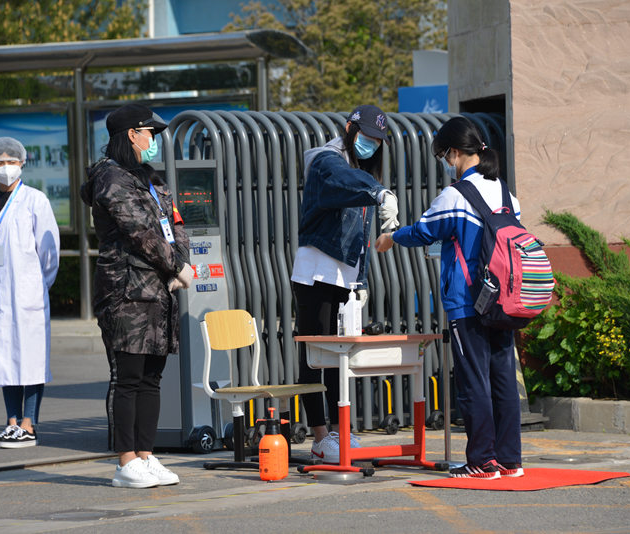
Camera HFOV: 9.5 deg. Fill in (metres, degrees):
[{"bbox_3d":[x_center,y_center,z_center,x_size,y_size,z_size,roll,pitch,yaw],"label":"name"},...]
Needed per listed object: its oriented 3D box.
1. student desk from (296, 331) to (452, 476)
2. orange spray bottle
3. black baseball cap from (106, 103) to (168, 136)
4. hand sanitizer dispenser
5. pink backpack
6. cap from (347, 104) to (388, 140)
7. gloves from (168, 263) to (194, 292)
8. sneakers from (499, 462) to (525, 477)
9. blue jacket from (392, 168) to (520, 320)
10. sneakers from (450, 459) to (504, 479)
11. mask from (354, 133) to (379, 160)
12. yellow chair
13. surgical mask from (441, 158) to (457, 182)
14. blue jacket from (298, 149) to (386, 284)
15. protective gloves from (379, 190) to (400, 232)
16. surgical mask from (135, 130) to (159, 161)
[{"bbox_3d":[0.247,0.622,17.194,0.420,0.624,0.600,1,1,41],"label":"student desk"},{"bbox_3d":[-0.187,0.786,16.800,0.165,0.318,0.130,0,1,3],"label":"orange spray bottle"},{"bbox_3d":[-0.770,-0.637,16.400,0.268,0.140,0.180,0,1,6],"label":"black baseball cap"},{"bbox_3d":[0.173,0.192,16.950,0.090,0.238,0.070,0,1,12],"label":"hand sanitizer dispenser"},{"bbox_3d":[0.832,-0.055,16.680,0.340,0.640,0.360,-8,-5,42],"label":"pink backpack"},{"bbox_3d":[0.253,-0.664,17.550,0.175,0.140,0.240,-1,25,-44],"label":"cap"},{"bbox_3d":[-0.575,0.045,16.330,0.125,0.135,0.140,0,1,17],"label":"gloves"},{"bbox_3d":[0.831,0.891,16.930,0.260,0.100,0.095,-1,1,32],"label":"sneakers"},{"bbox_3d":[0.645,-0.103,17.280,0.530,0.690,0.470,1,1,44],"label":"blue jacket"},{"bbox_3d":[0.710,0.894,16.760,0.260,0.100,0.095,-1,1,22],"label":"sneakers"},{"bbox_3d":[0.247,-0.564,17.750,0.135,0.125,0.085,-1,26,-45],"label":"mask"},{"bbox_3d":[-0.239,0.572,17.524,0.440,0.712,0.390,1,1,41],"label":"yellow chair"},{"bbox_3d":[0.619,-0.447,17.250,0.085,0.125,0.135,-28,-13,27],"label":"surgical mask"},{"bbox_3d":[0.119,-0.227,17.650,0.380,0.640,0.420,-1,1,33],"label":"blue jacket"},{"bbox_3d":[0.339,-0.253,17.200,0.095,0.195,0.100,-2,1,-37],"label":"protective gloves"},{"bbox_3d":[-0.727,-0.519,16.400,0.100,0.135,0.140,0,1,6],"label":"surgical mask"}]

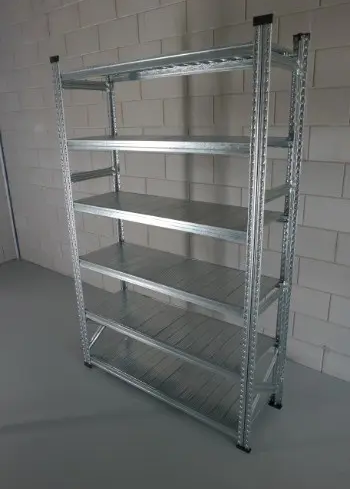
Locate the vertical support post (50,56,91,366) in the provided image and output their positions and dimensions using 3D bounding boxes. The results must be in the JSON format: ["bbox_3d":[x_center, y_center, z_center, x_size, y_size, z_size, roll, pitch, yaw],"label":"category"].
[{"bbox_3d":[-0.652,-0.077,2.272,0.060,2.020,0.030,12,22,35],"label":"vertical support post"}]

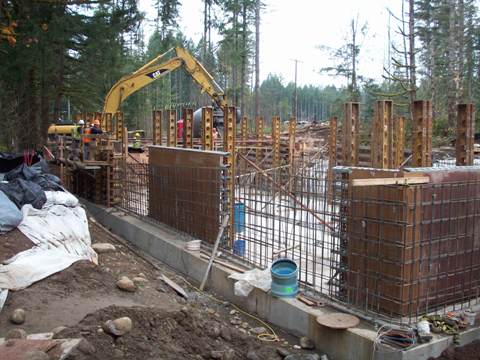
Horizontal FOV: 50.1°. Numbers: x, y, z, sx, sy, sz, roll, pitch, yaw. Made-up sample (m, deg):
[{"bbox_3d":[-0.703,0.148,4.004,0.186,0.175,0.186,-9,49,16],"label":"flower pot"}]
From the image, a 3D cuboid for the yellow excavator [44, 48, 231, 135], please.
[{"bbox_3d":[-5.640,-4.277,29.479,10.260,6.650,3.150,-1,7,-12],"label":"yellow excavator"}]

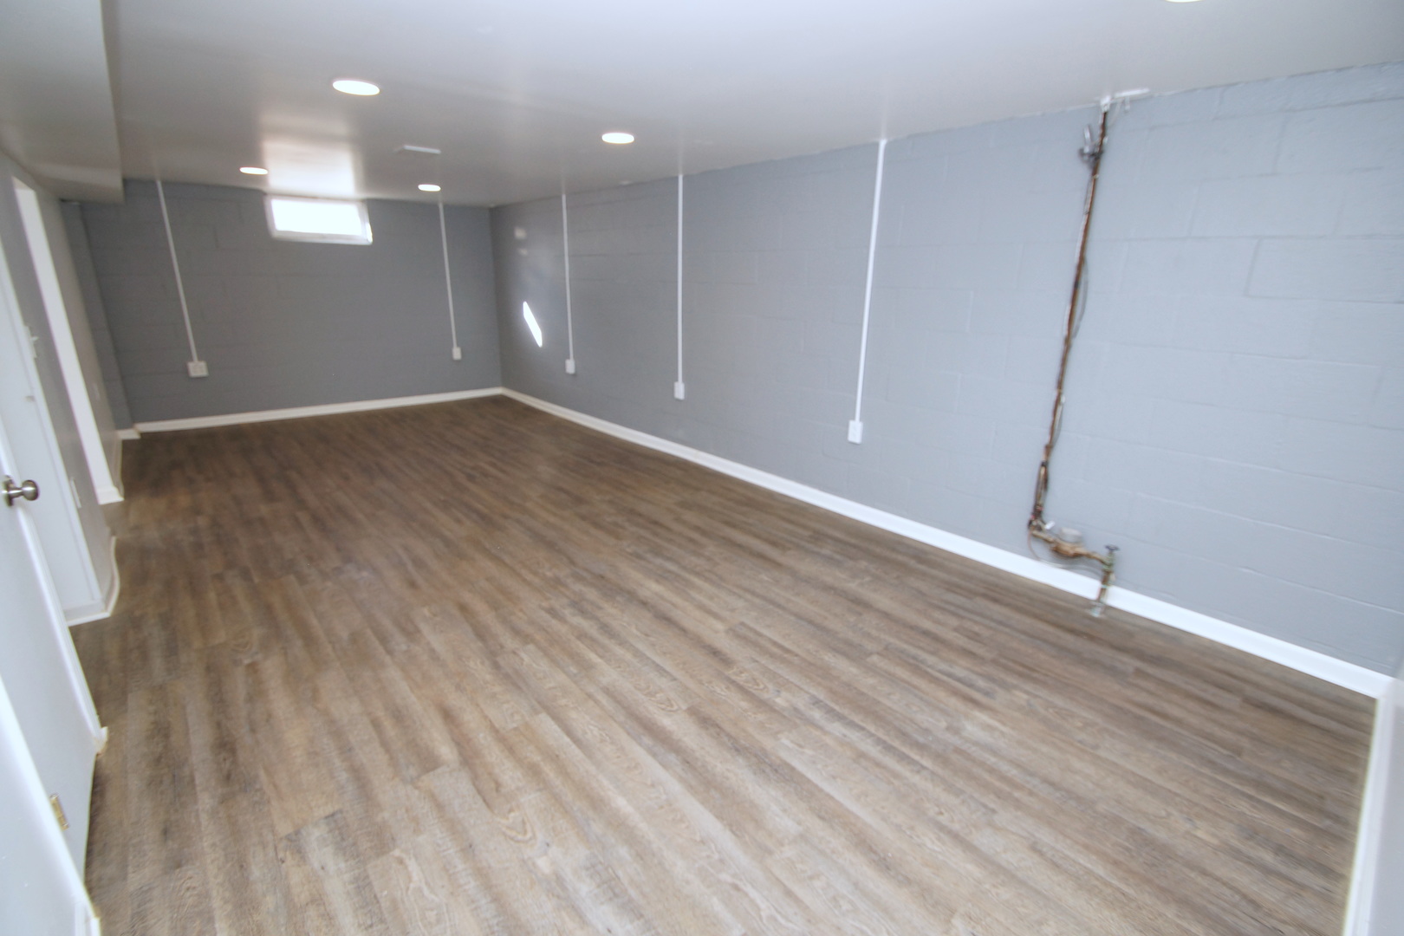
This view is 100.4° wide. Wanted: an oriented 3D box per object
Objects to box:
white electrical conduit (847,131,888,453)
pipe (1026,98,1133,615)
[{"bbox_3d":[0.915,-0.924,3.261,0.045,1.629,0.082,-15,23,-40],"label":"white electrical conduit"},{"bbox_3d":[1.688,-0.390,2.455,0.160,2.070,0.400,-15,24,-40],"label":"pipe"}]

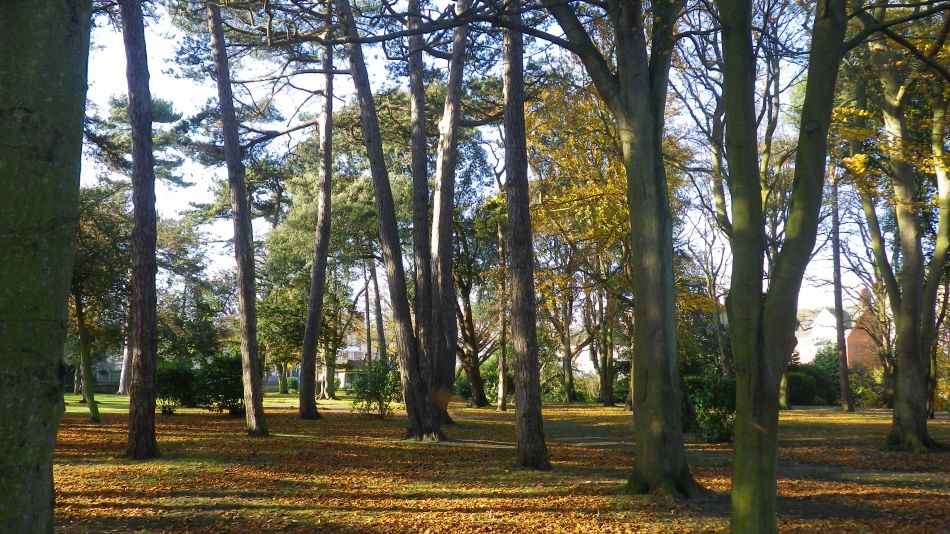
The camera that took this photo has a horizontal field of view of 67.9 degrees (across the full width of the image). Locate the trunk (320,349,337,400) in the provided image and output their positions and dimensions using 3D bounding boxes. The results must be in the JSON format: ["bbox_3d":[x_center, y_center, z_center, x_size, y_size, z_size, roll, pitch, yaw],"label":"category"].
[{"bbox_3d":[-7.349,5.451,35.995,0.650,2.560,0.650,0,-8,0],"label":"trunk"}]

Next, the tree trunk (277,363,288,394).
[{"bbox_3d":[-10.238,5.927,37.604,0.520,1.650,0.500,2,-8,-15],"label":"tree trunk"}]

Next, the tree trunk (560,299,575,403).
[{"bbox_3d":[4.294,3.880,33.003,0.500,4.830,0.500,0,-8,0],"label":"tree trunk"}]

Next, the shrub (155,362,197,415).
[{"bbox_3d":[-11.038,4.429,26.331,1.750,1.860,1.600,0,-8,0],"label":"shrub"}]

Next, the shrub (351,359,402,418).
[{"bbox_3d":[-3.183,3.987,23.356,1.750,1.900,1.600,0,-8,0],"label":"shrub"}]

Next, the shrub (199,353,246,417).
[{"bbox_3d":[-8.318,3.829,23.419,1.700,1.960,1.600,3,-8,-19],"label":"shrub"}]

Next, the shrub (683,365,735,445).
[{"bbox_3d":[5.280,3.094,16.123,1.400,1.620,1.350,0,-8,0],"label":"shrub"}]

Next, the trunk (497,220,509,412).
[{"bbox_3d":[0.956,1.623,24.281,0.340,6.570,0.320,0,-8,2],"label":"trunk"}]

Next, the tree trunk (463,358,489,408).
[{"bbox_3d":[-0.010,4.345,26.545,0.800,1.820,0.700,-11,-8,-1],"label":"tree trunk"}]

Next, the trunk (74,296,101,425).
[{"bbox_3d":[-11.126,2.550,20.208,0.450,3.680,0.400,-7,-4,-29],"label":"trunk"}]

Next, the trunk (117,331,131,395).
[{"bbox_3d":[-21.346,5.845,43.380,0.700,3.870,0.650,0,-8,0],"label":"trunk"}]

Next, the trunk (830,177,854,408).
[{"bbox_3d":[13.646,0.872,26.636,0.400,8.990,0.400,0,-8,0],"label":"trunk"}]

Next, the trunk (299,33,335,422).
[{"bbox_3d":[-4.757,-1.431,21.552,0.680,11.880,0.620,2,-8,-13],"label":"trunk"}]

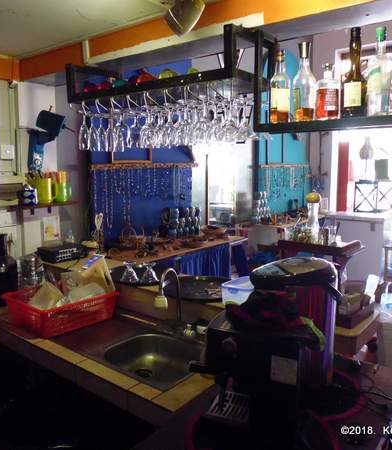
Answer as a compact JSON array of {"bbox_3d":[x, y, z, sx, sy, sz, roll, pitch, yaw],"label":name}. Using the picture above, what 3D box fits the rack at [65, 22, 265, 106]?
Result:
[{"bbox_3d":[-0.182,-0.713,1.990,1.040,0.200,0.285,6,9,37],"label":"rack"}]

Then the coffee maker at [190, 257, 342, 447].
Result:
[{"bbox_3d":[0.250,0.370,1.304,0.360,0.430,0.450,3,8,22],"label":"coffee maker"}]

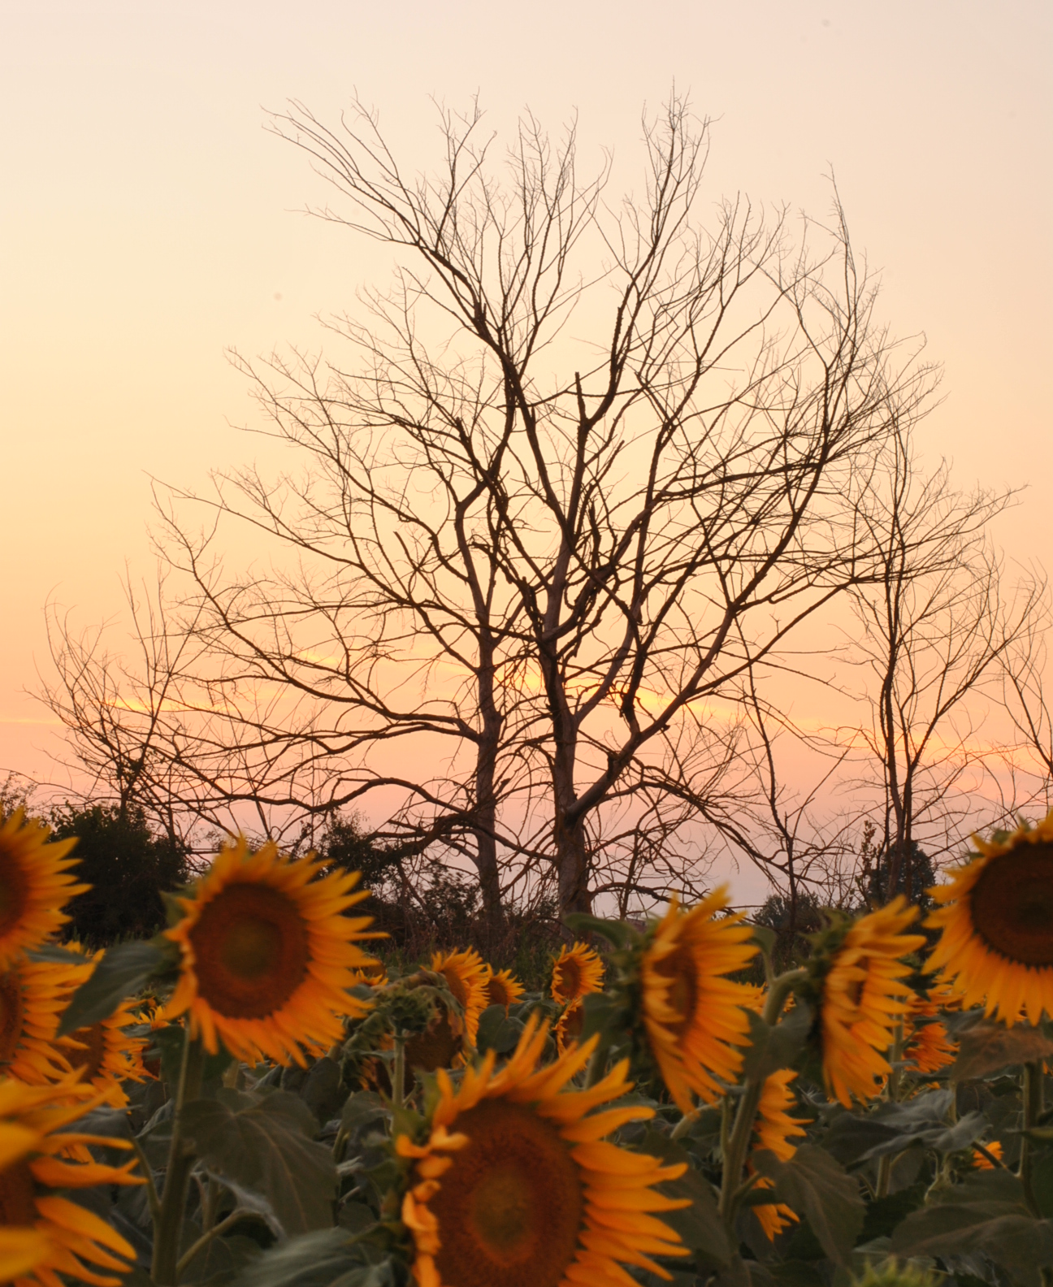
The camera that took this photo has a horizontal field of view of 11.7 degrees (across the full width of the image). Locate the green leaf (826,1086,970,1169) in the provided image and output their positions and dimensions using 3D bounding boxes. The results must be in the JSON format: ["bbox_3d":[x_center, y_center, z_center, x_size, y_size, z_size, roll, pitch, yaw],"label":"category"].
[{"bbox_3d":[0.638,0.834,8.800,0.260,0.140,0.190,1,-3,-20],"label":"green leaf"}]

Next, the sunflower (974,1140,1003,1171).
[{"bbox_3d":[0.855,0.952,9.500,0.060,0.075,0.070,-2,-4,37],"label":"sunflower"}]

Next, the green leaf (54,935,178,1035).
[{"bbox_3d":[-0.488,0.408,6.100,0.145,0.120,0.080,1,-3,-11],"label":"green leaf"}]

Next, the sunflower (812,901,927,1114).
[{"bbox_3d":[0.427,0.450,6.400,0.090,0.265,0.250,8,0,20],"label":"sunflower"}]

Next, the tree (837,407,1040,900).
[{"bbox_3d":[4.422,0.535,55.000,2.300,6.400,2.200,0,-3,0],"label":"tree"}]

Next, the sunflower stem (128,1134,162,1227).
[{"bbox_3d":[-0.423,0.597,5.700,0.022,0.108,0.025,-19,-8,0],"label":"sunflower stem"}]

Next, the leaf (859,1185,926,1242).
[{"bbox_3d":[0.554,0.864,7.800,0.120,0.090,0.080,0,-3,-6],"label":"leaf"}]

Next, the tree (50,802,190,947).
[{"bbox_3d":[-5.275,3.019,66.000,1.900,2.000,1.800,0,-3,0],"label":"tree"}]

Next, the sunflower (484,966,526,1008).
[{"bbox_3d":[-0.098,1.622,24.000,0.230,0.230,0.090,3,3,-45],"label":"sunflower"}]

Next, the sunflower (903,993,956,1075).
[{"bbox_3d":[1.131,1.102,14.500,0.090,0.240,0.240,-1,-3,24],"label":"sunflower"}]

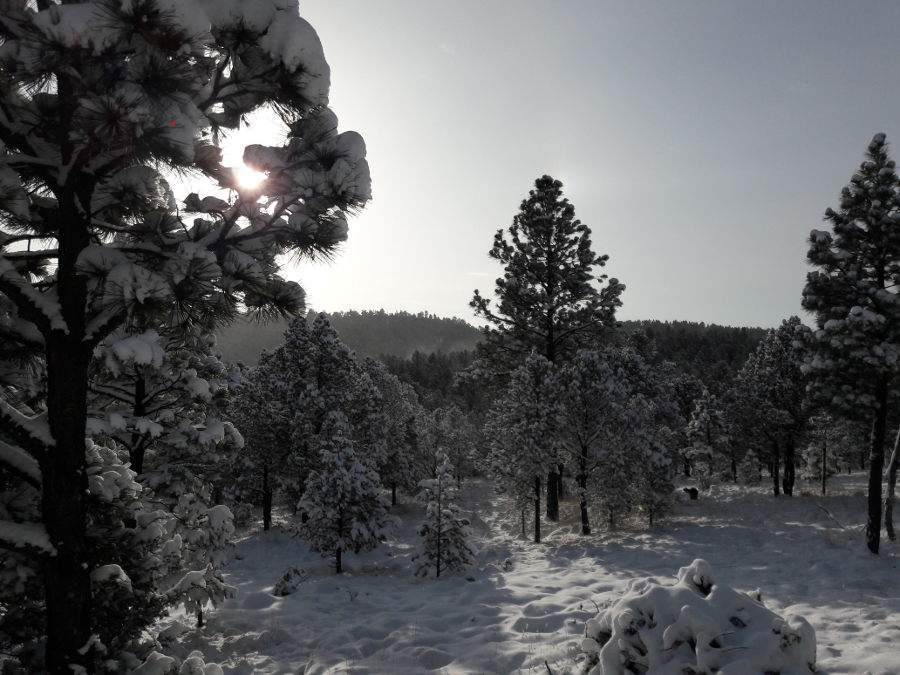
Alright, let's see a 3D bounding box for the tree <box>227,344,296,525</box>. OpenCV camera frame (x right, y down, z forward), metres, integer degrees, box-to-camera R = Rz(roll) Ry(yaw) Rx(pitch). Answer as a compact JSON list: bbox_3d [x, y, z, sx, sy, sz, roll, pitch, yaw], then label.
[{"bbox_3d":[-4.868,2.608,18.800,1.841,4.752,1.841,0,-3,0],"label":"tree"}]

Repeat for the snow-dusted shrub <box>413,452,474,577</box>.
[{"bbox_3d":[-0.114,3.112,12.800,1.090,2.180,1.090,0,-3,0],"label":"snow-dusted shrub"}]

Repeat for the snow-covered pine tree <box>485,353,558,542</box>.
[{"bbox_3d":[1.660,2.554,16.900,1.804,4.411,1.804,0,-3,0],"label":"snow-covered pine tree"}]

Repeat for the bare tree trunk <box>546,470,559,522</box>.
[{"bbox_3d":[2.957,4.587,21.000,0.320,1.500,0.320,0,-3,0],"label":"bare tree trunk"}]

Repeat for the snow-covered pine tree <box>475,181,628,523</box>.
[{"bbox_3d":[2.839,0.320,21.200,4.574,10.134,4.574,0,-3,0],"label":"snow-covered pine tree"}]

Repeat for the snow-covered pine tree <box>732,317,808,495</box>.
[{"bbox_3d":[13.868,2.942,31.500,3.453,7.702,3.453,0,-3,0],"label":"snow-covered pine tree"}]

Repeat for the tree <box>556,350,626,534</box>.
[{"bbox_3d":[3.538,2.625,18.200,1.925,4.600,1.925,0,-3,0],"label":"tree"}]

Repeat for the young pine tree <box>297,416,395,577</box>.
[{"bbox_3d":[-1.848,2.750,13.000,1.786,2.893,1.786,0,-3,0],"label":"young pine tree"}]

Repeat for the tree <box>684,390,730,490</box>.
[{"bbox_3d":[11.672,4.578,33.000,2.127,4.533,2.127,0,-3,0],"label":"tree"}]

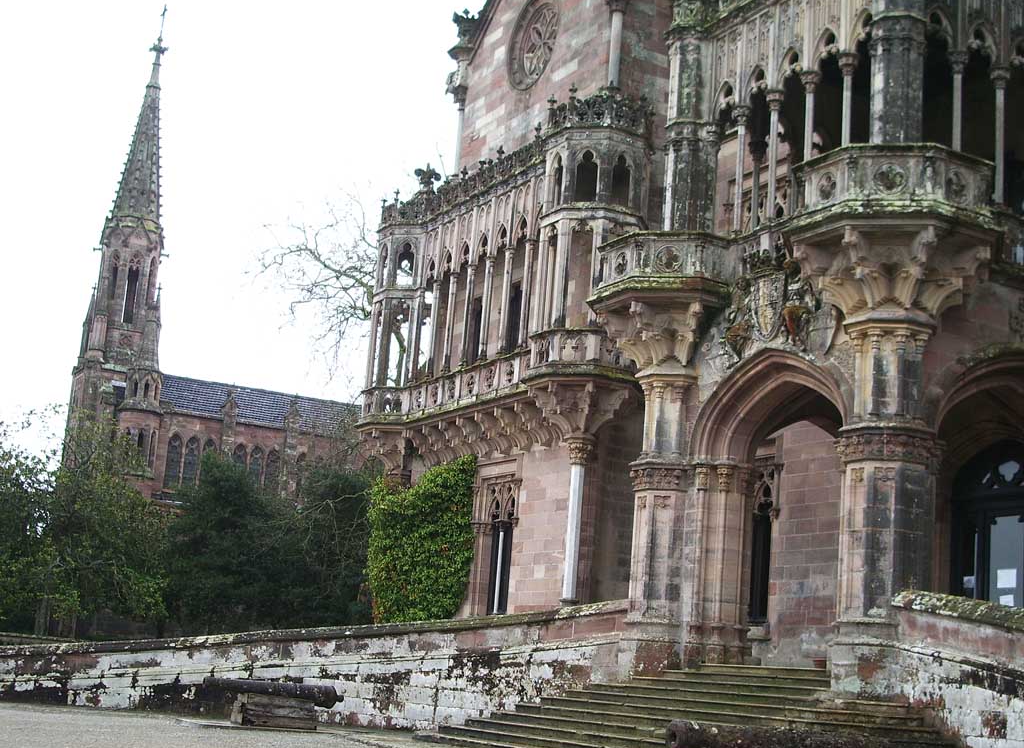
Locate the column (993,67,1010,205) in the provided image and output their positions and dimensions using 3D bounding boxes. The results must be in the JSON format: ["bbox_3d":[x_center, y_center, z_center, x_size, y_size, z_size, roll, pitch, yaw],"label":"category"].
[{"bbox_3d":[8.108,-4.014,24.544,0.309,2.505,0.309,11,-14,-28],"label":"column"}]

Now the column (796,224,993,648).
[{"bbox_3d":[5.668,1.036,22.012,3.000,5.900,3.000,1,-13,15],"label":"column"}]

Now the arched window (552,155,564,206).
[{"bbox_3d":[1.187,-4.844,36.806,0.209,1.419,0.585,11,-14,-28],"label":"arched window"}]

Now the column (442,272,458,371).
[{"bbox_3d":[-1.645,-1.370,39.747,0.210,2.800,0.210,4,-12,1],"label":"column"}]

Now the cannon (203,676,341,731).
[{"bbox_3d":[-4.074,5.619,25.254,2.350,0.770,0.450,9,-13,-20],"label":"cannon"}]

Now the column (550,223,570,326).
[{"bbox_3d":[1.222,-2.360,35.928,0.309,2.897,0.309,11,-14,-28],"label":"column"}]

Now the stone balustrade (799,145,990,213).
[{"bbox_3d":[5.889,-2.426,22.765,3.200,1.100,3.100,1,-13,15],"label":"stone balustrade"}]

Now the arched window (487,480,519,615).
[{"bbox_3d":[-0.298,5.245,44.586,0.350,4.000,1.450,11,-13,-28],"label":"arched window"}]

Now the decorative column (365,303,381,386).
[{"bbox_3d":[-4.006,-0.838,42.765,0.210,2.680,0.210,12,-14,-29],"label":"decorative column"}]

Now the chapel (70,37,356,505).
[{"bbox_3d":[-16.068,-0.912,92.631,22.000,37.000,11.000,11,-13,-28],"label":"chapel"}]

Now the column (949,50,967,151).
[{"bbox_3d":[7.176,-4.043,23.774,0.250,2.520,0.250,12,-14,-29],"label":"column"}]

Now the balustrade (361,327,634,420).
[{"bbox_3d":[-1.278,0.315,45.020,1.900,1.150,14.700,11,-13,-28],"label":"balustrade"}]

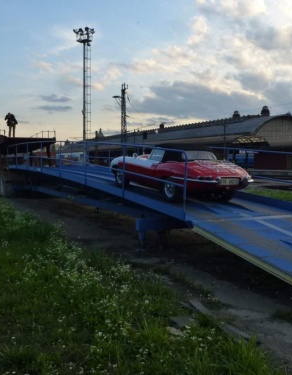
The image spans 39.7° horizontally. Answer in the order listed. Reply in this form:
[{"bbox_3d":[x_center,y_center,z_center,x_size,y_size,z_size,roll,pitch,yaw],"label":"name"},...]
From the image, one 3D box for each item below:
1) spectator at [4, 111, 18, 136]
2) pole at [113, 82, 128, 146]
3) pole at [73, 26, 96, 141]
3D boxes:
[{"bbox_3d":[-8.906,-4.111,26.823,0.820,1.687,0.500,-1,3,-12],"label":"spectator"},{"bbox_3d":[-3.614,-8.096,57.658,2.200,13.389,0.900,0,3,0],"label":"pole"},{"bbox_3d":[-8.832,-12.218,58.445,3.100,21.541,2.900,0,3,0],"label":"pole"}]

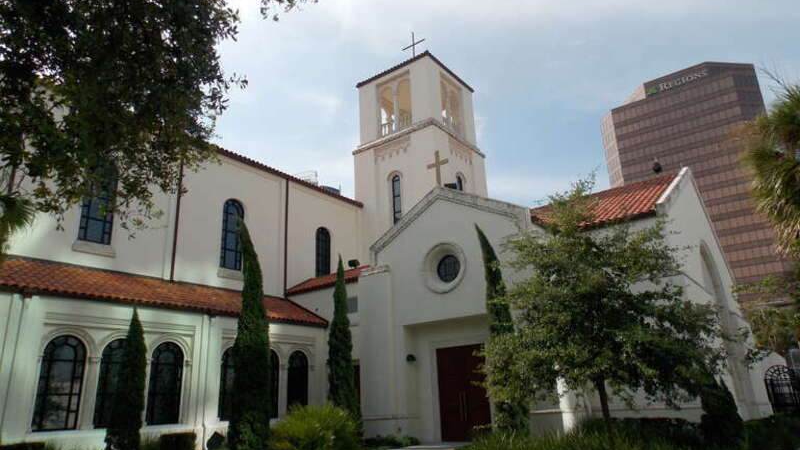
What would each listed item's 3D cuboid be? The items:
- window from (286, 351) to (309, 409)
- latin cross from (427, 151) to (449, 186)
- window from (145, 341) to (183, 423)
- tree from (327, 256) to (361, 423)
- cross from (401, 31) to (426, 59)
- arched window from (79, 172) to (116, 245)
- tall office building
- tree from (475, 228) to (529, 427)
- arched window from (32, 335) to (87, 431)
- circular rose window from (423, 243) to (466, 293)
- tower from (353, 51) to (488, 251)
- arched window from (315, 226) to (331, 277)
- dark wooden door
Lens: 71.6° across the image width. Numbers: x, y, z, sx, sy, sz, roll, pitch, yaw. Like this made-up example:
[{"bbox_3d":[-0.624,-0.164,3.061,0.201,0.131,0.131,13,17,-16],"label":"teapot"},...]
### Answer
[{"bbox_3d":[-4.481,6.987,24.470,0.250,2.820,1.220,-15,-22,34],"label":"window"},{"bbox_3d":[1.475,-2.159,20.991,0.970,1.470,0.130,-15,-22,34],"label":"latin cross"},{"bbox_3d":[-7.711,5.211,18.324,0.180,2.620,1.150,-15,-22,34],"label":"window"},{"bbox_3d":[-1.963,4.530,20.262,1.150,6.960,1.200,-2,-18,-1],"label":"tree"},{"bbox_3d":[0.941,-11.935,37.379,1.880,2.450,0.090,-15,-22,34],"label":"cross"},{"bbox_3d":[-11.075,-0.927,20.559,0.180,3.250,1.150,-15,-22,34],"label":"arched window"},{"bbox_3d":[84.086,3.649,150.614,39.500,82.500,38.000,-15,-22,34],"label":"tall office building"},{"bbox_3d":[3.035,3.129,16.802,1.100,6.800,1.050,-15,-22,34],"label":"tree"},{"bbox_3d":[-9.646,4.482,15.830,0.180,2.600,1.160,-15,-22,34],"label":"arched window"},{"bbox_3d":[1.654,1.531,19.553,1.760,1.770,0.300,-15,-22,34],"label":"circular rose window"},{"bbox_3d":[1.573,1.033,34.905,6.100,22.350,6.200,-15,-22,34],"label":"tower"},{"bbox_3d":[-4.333,1.561,31.408,0.250,2.990,1.200,-15,-22,34],"label":"arched window"},{"bbox_3d":[2.162,5.731,18.922,1.920,3.120,0.130,-15,-22,34],"label":"dark wooden door"}]

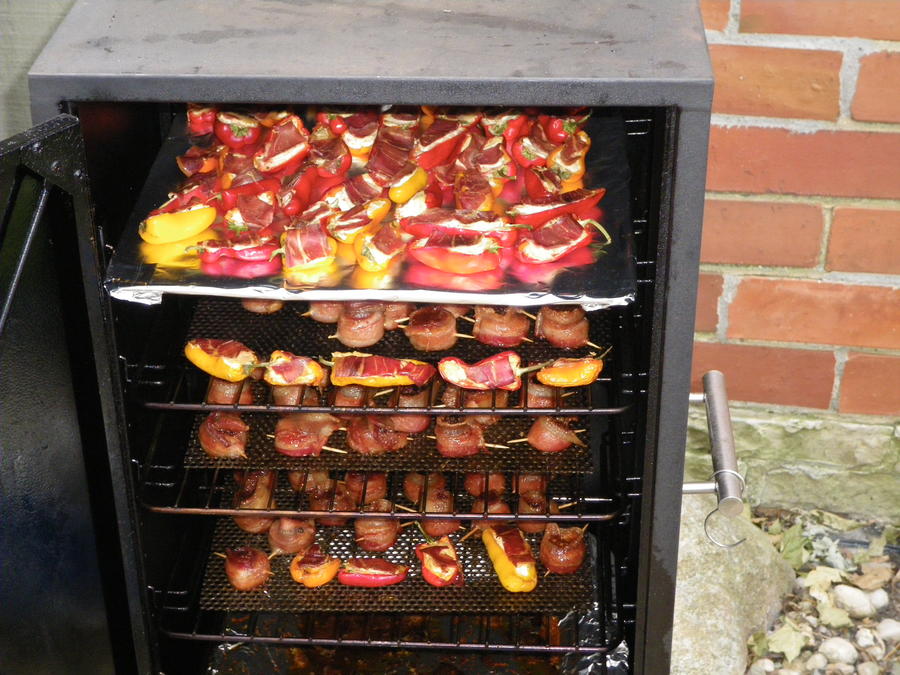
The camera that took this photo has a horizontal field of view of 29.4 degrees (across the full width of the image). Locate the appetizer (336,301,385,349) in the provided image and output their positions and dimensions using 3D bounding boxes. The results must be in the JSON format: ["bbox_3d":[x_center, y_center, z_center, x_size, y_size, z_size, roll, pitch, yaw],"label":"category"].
[{"bbox_3d":[-0.065,-0.010,1.260,0.034,0.034,0.034,1,33,3],"label":"appetizer"}]

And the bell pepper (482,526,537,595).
[{"bbox_3d":[0.050,0.183,1.422,0.039,0.029,0.075,-8,32,-11],"label":"bell pepper"}]

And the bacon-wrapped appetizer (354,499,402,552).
[{"bbox_3d":[-0.059,0.154,1.410,0.038,0.041,0.037,1,33,3],"label":"bacon-wrapped appetizer"}]

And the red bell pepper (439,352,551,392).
[{"bbox_3d":[0.027,0.024,1.214,0.072,0.025,0.034,1,33,3],"label":"red bell pepper"}]

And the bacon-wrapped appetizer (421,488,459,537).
[{"bbox_3d":[-0.010,0.145,1.427,0.034,0.036,0.034,1,33,3],"label":"bacon-wrapped appetizer"}]

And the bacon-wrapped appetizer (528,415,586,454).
[{"bbox_3d":[0.080,0.073,1.303,0.043,0.034,0.036,1,33,3],"label":"bacon-wrapped appetizer"}]

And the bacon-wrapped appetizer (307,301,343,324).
[{"bbox_3d":[-0.093,-0.027,1.344,0.033,0.028,0.033,1,32,3],"label":"bacon-wrapped appetizer"}]

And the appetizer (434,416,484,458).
[{"bbox_3d":[0.007,0.076,1.325,0.036,0.031,0.035,1,32,3],"label":"appetizer"}]

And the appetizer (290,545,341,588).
[{"bbox_3d":[-0.110,0.186,1.397,0.040,0.028,0.031,1,32,3],"label":"appetizer"}]

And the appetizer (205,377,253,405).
[{"bbox_3d":[-0.178,0.044,1.382,0.036,0.030,0.033,1,32,3],"label":"appetizer"}]

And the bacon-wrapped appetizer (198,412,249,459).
[{"bbox_3d":[-0.176,0.074,1.331,0.038,0.032,0.036,1,32,3],"label":"bacon-wrapped appetizer"}]

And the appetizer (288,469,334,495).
[{"bbox_3d":[-0.121,0.119,1.503,0.040,0.030,0.033,1,32,3],"label":"appetizer"}]

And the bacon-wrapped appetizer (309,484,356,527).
[{"bbox_3d":[-0.102,0.145,1.488,0.040,0.030,0.038,1,32,3],"label":"bacon-wrapped appetizer"}]

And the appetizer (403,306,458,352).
[{"bbox_3d":[-0.014,-0.006,1.308,0.040,0.028,0.038,1,32,3],"label":"appetizer"}]

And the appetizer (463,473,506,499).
[{"bbox_3d":[0.032,0.126,1.516,0.036,0.030,0.036,1,32,3],"label":"appetizer"}]

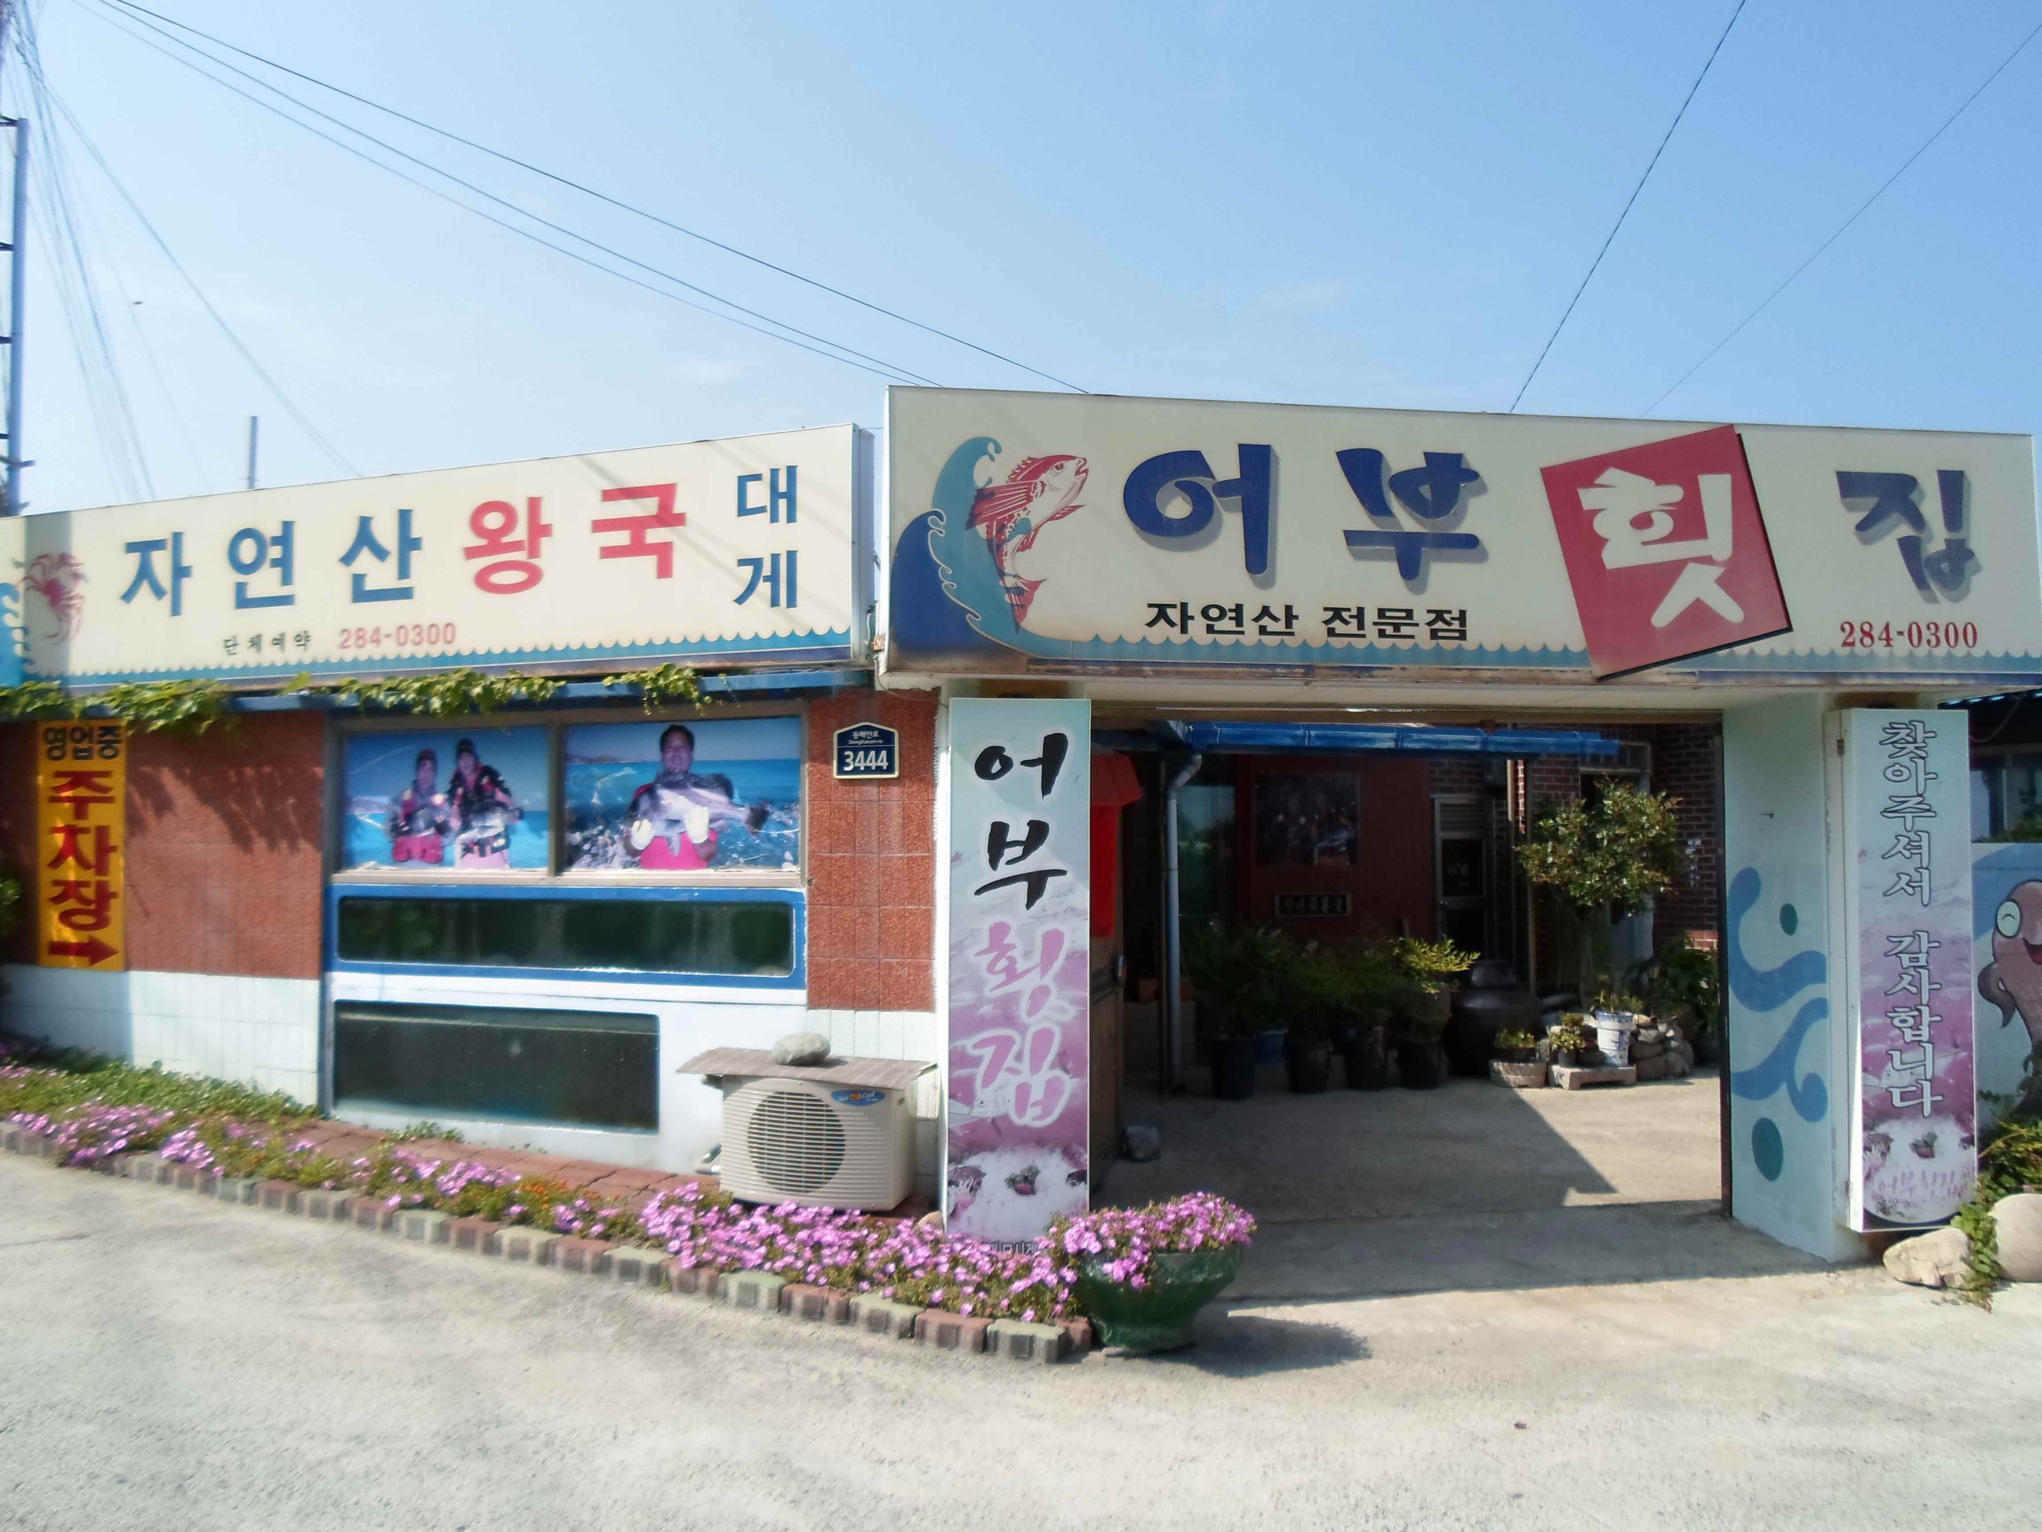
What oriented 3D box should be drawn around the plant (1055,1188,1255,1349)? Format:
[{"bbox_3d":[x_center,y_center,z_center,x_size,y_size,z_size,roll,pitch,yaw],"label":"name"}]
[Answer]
[{"bbox_3d":[0.384,1.541,4.560,0.616,0.438,0.554,0,-2,-8],"label":"plant"}]

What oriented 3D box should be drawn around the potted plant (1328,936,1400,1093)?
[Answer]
[{"bbox_3d":[2.011,1.472,8.787,0.427,0.860,0.427,0,-2,-8],"label":"potted plant"}]

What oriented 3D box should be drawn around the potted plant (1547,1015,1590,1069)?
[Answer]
[{"bbox_3d":[3.241,1.642,8.826,0.258,0.313,0.245,0,-2,-8],"label":"potted plant"}]

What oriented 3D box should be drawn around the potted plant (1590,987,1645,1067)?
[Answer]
[{"bbox_3d":[3.550,1.568,8.906,0.337,0.464,0.320,0,-2,-8],"label":"potted plant"}]

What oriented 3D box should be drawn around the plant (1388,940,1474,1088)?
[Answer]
[{"bbox_3d":[2.383,1.456,8.779,0.493,0.887,0.468,0,-2,-8],"label":"plant"}]

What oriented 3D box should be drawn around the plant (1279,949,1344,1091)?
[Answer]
[{"bbox_3d":[1.660,1.476,8.644,0.383,0.845,0.383,0,-2,-8],"label":"plant"}]

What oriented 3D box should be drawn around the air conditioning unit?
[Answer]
[{"bbox_3d":[-0.752,1.371,5.518,0.700,0.455,0.255,-1,-2,19],"label":"air conditioning unit"}]

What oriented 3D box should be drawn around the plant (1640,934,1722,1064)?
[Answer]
[{"bbox_3d":[4.259,1.514,9.669,0.564,0.819,0.564,0,-2,-8],"label":"plant"}]

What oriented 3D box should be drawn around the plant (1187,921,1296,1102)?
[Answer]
[{"bbox_3d":[1.211,1.399,8.474,0.604,0.990,0.574,0,-2,-8],"label":"plant"}]

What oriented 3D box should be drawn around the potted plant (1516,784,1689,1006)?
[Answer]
[{"bbox_3d":[3.781,0.851,9.676,1.127,1.462,1.015,0,-2,-8],"label":"potted plant"}]

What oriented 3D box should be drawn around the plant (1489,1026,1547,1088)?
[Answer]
[{"bbox_3d":[2.910,1.731,8.828,0.344,0.337,0.309,0,-2,-8],"label":"plant"}]

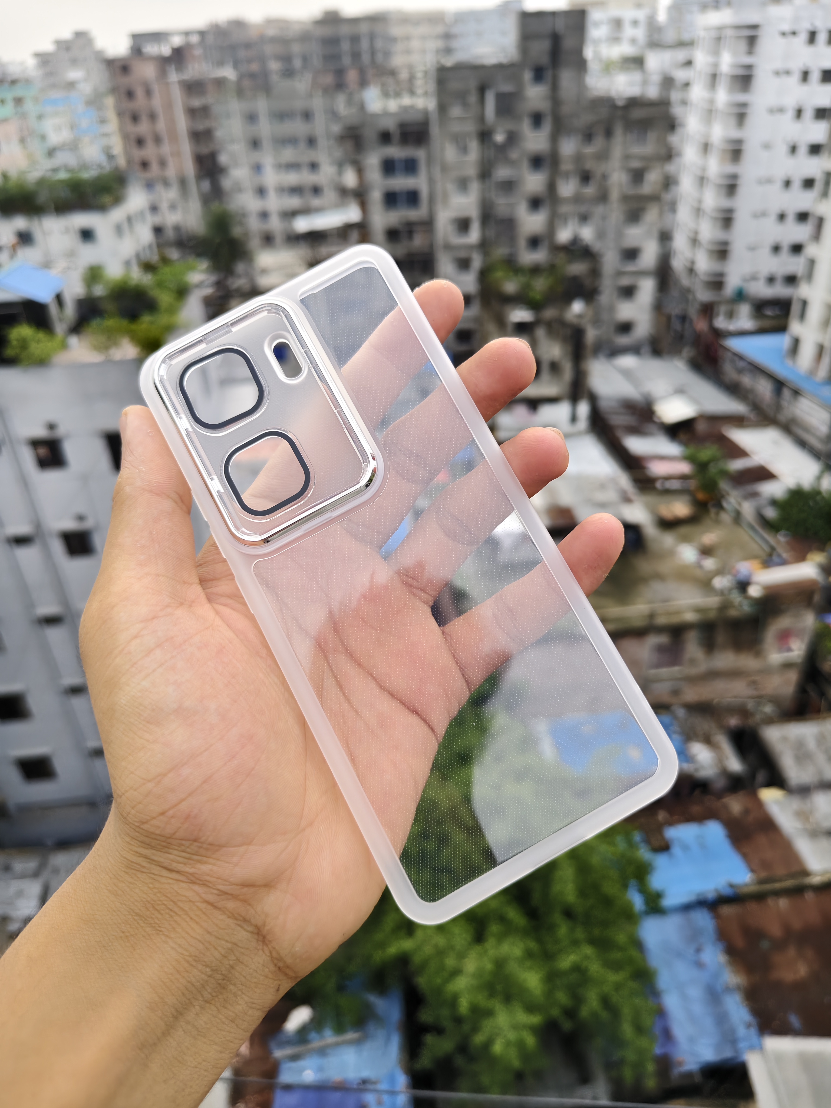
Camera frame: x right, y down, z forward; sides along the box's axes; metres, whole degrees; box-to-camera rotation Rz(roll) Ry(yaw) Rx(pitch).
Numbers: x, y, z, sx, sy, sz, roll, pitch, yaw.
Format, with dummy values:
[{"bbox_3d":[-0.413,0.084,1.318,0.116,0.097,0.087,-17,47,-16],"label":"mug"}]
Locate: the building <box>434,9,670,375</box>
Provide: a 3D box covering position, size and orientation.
[{"bbox_3d":[10.832,-32.381,67.768,18.300,27.300,13.000,-3,30,2],"label":"building"}]

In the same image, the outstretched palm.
[{"bbox_3d":[-0.030,0.011,0.213,0.145,0.190,0.070,37,-6,0],"label":"outstretched palm"}]

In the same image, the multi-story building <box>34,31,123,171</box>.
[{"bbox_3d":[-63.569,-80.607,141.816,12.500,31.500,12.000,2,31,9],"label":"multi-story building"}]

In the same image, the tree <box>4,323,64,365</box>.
[{"bbox_3d":[-11.001,-6.001,21.223,1.600,1.300,1.600,-4,30,0],"label":"tree"}]

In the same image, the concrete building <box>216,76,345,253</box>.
[{"bbox_3d":[-18.489,-56.258,110.124,16.500,24.500,14.000,-4,30,0],"label":"concrete building"}]

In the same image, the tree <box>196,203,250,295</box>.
[{"bbox_3d":[-23.627,-37.038,90.671,5.800,11.400,5.800,-4,30,0],"label":"tree"}]

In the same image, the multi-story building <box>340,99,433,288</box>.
[{"bbox_3d":[-2.779,-37.035,80.196,9.500,20.700,12.000,-4,30,0],"label":"multi-story building"}]

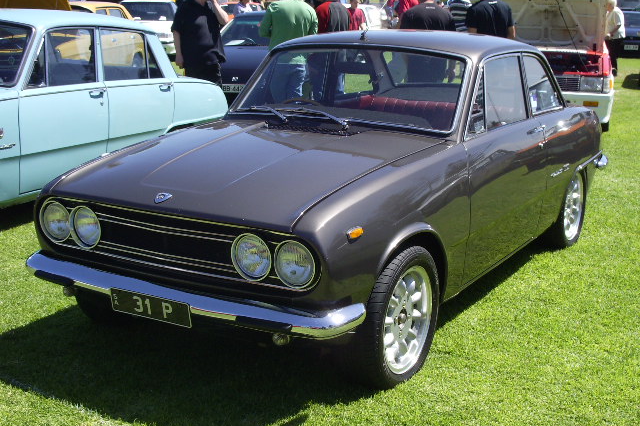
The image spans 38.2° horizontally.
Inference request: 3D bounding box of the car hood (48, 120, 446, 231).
[{"bbox_3d":[-0.275,-0.201,3.761,1.190,0.210,1.240,8,15,29],"label":"car hood"}]

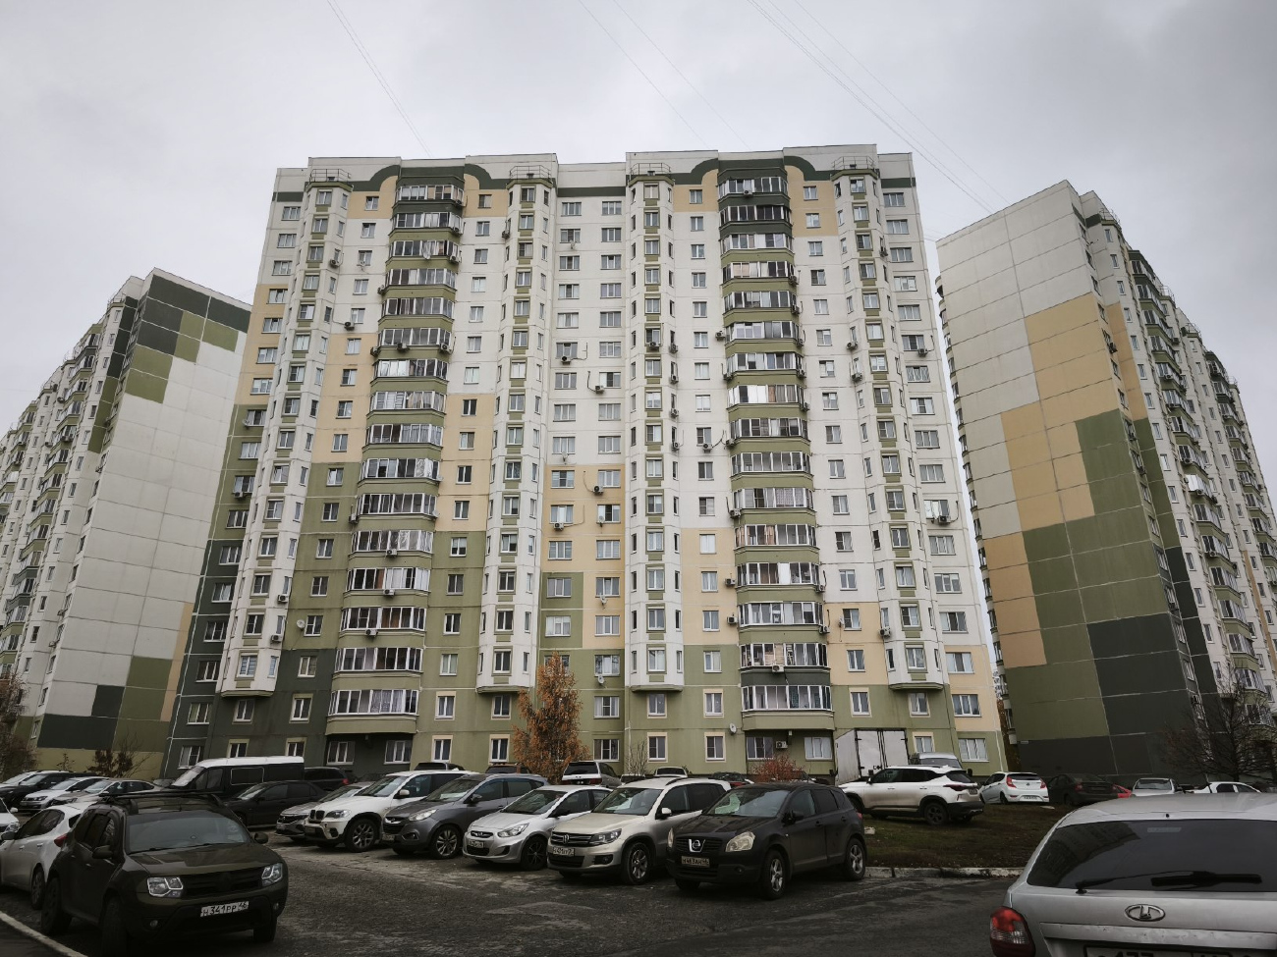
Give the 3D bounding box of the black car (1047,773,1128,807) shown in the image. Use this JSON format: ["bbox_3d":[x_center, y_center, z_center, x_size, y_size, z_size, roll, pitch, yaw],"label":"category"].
[{"bbox_3d":[19.063,13.594,36.921,1.770,1.460,4.550,-2,-19,5],"label":"black car"}]

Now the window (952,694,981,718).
[{"bbox_3d":[22.570,15.625,58.384,1.760,1.450,0.150,-1,-21,2],"label":"window"}]

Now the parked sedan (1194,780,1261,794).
[{"bbox_3d":[28.242,15.097,40.000,4.350,1.450,1.700,-13,-25,31],"label":"parked sedan"}]

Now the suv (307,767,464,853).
[{"bbox_3d":[-6.056,8.406,21.628,1.933,1.776,4.857,-17,-25,40],"label":"suv"}]

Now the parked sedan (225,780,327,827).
[{"bbox_3d":[-12.299,11.060,28.629,4.500,1.450,1.750,17,-25,-41],"label":"parked sedan"}]

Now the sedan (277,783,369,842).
[{"bbox_3d":[-8.086,9.670,24.602,4.420,1.480,1.760,18,-26,-42],"label":"sedan"}]

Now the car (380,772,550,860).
[{"bbox_3d":[-4.023,7.980,20.186,1.820,1.660,4.410,-16,-24,37],"label":"car"}]

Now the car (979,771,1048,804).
[{"bbox_3d":[15.962,13.322,36.388,1.700,1.470,4.120,-1,-19,1],"label":"car"}]

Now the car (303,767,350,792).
[{"bbox_3d":[-15.138,13.528,37.217,4.500,1.670,1.800,12,-22,-32],"label":"car"}]

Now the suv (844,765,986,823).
[{"bbox_3d":[8.164,9.574,25.840,4.370,1.620,1.800,-17,-25,41],"label":"suv"}]

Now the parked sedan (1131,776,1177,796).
[{"bbox_3d":[22.864,13.915,37.326,1.730,1.460,4.400,-14,-23,35],"label":"parked sedan"}]

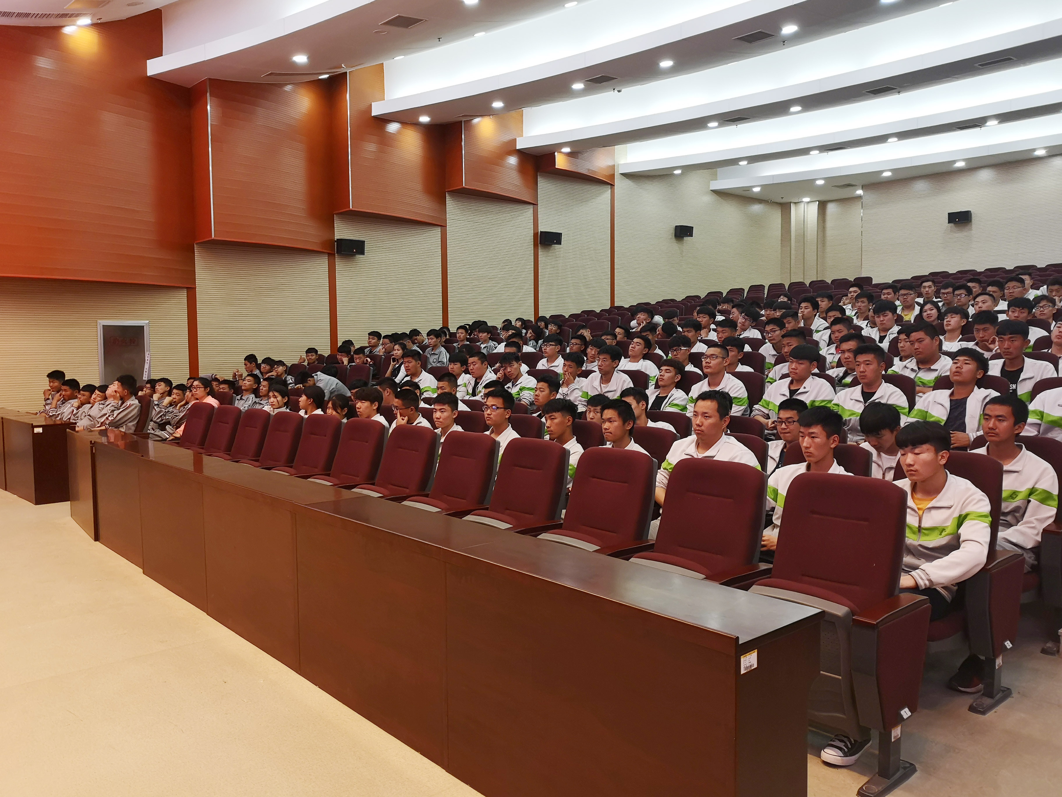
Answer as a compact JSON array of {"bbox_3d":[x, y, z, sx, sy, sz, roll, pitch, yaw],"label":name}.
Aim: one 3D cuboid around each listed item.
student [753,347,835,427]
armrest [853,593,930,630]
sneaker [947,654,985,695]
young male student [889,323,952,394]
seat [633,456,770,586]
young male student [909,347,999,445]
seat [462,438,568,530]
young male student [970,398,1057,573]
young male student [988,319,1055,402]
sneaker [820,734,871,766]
[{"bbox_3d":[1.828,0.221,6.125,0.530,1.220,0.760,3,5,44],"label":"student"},{"bbox_3d":[1.248,0.740,2.859,0.400,0.042,0.090,-3,5,-41],"label":"armrest"},{"bbox_3d":[1.950,1.206,3.655,0.270,0.125,0.105,-3,5,-41],"label":"sneaker"},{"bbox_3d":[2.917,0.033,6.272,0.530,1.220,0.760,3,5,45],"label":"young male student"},{"bbox_3d":[0.681,0.739,3.565,0.520,0.930,0.530,-3,5,-41],"label":"seat"},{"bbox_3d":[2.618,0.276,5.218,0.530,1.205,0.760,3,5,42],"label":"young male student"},{"bbox_3d":[-0.106,0.693,4.461,0.520,0.930,0.530,-4,5,-42],"label":"seat"},{"bbox_3d":[2.329,0.593,4.177,0.760,1.220,0.530,-4,5,-44],"label":"young male student"},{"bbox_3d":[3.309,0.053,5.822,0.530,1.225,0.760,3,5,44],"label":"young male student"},{"bbox_3d":[1.171,1.258,3.059,0.277,0.105,0.103,-3,5,-41],"label":"sneaker"}]

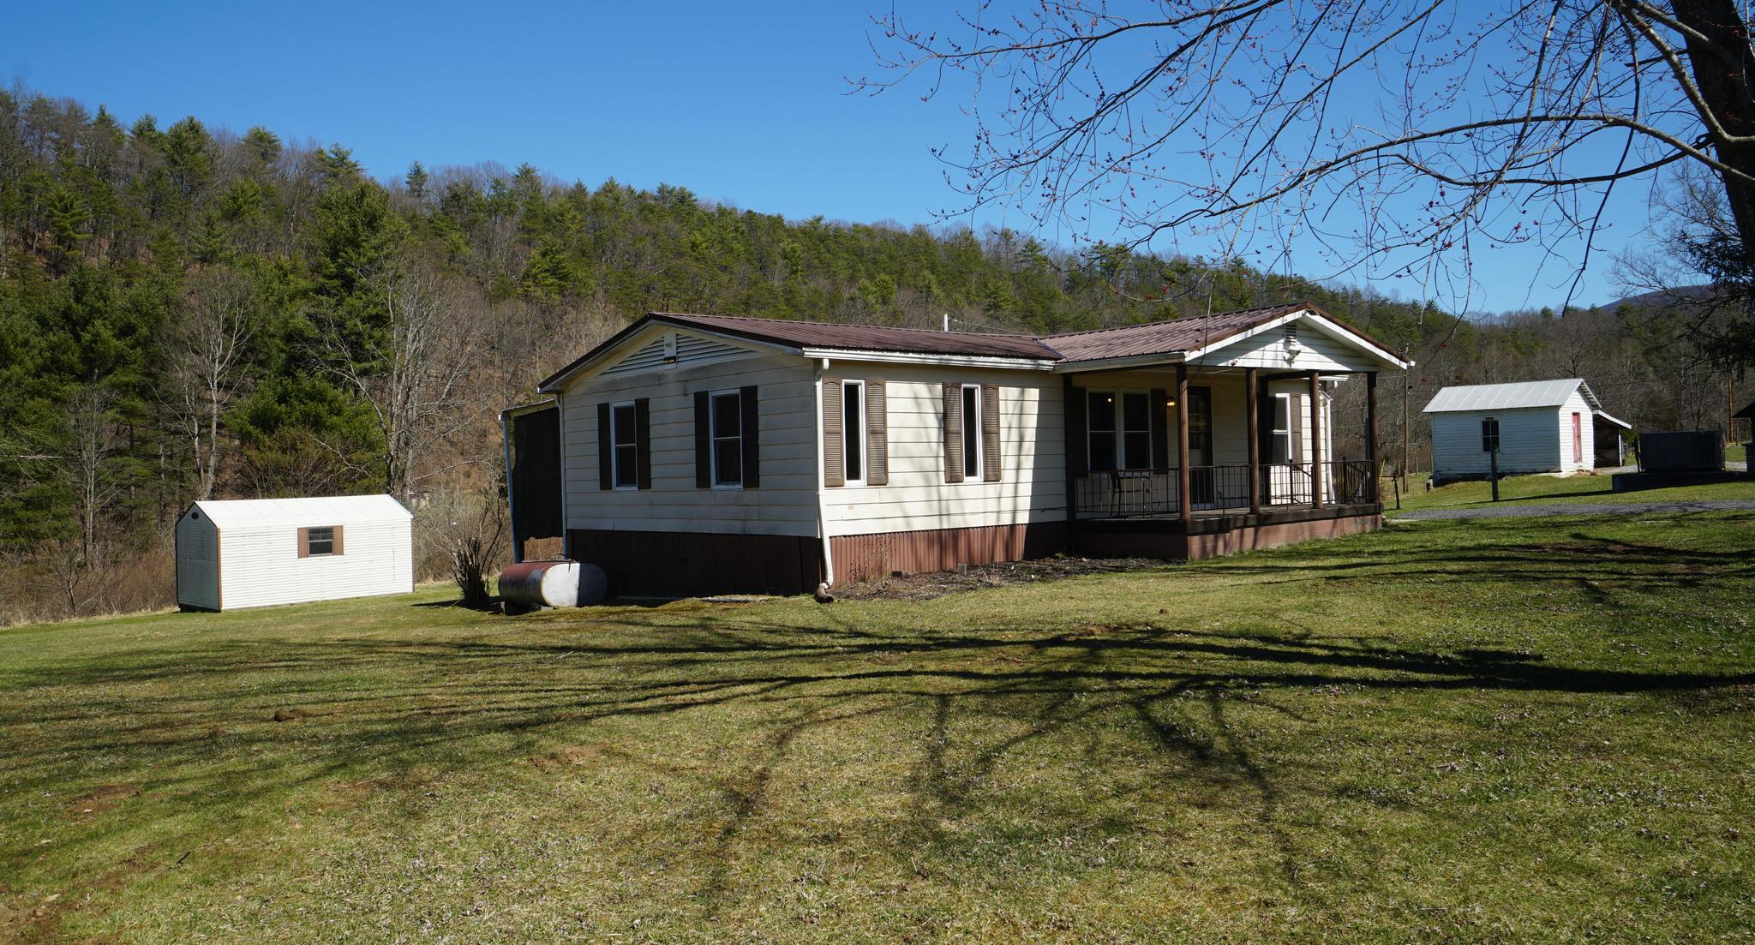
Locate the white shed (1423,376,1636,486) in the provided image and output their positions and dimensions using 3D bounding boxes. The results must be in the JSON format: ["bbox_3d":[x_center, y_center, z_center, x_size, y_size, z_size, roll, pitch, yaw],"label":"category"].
[{"bbox_3d":[28.028,-1.589,56.546,8.402,4.332,5.583,-1,0,-44],"label":"white shed"}]

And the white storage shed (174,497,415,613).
[{"bbox_3d":[-14.560,1.952,33.143,2.624,2.599,4.943,-2,0,42],"label":"white storage shed"}]

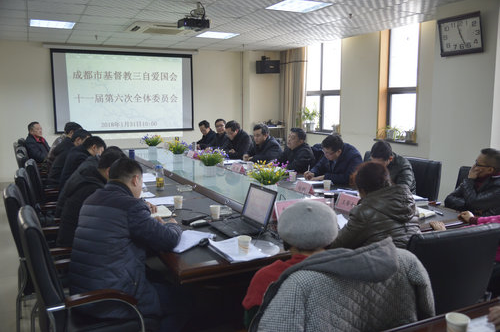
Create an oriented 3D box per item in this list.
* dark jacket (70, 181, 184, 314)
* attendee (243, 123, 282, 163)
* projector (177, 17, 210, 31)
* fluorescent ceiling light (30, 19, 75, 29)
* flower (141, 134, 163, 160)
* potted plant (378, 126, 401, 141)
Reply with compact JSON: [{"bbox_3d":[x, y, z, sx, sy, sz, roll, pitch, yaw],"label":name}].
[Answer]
[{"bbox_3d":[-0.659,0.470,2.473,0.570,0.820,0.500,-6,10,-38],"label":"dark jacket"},{"bbox_3d":[0.157,0.090,5.499,0.750,1.200,0.550,-6,10,-34],"label":"attendee"},{"bbox_3d":[-0.611,-1.545,4.855,0.300,0.110,0.260,-4,9,-26],"label":"projector"},{"bbox_3d":[-2.737,-1.959,6.173,0.562,0.060,0.551,-4,9,-26],"label":"fluorescent ceiling light"},{"bbox_3d":[-1.411,-0.320,6.401,0.310,0.275,0.290,-4,9,-26],"label":"flower"},{"bbox_3d":[2.115,-0.496,6.731,0.280,0.230,0.330,-4,9,-26],"label":"potted plant"}]

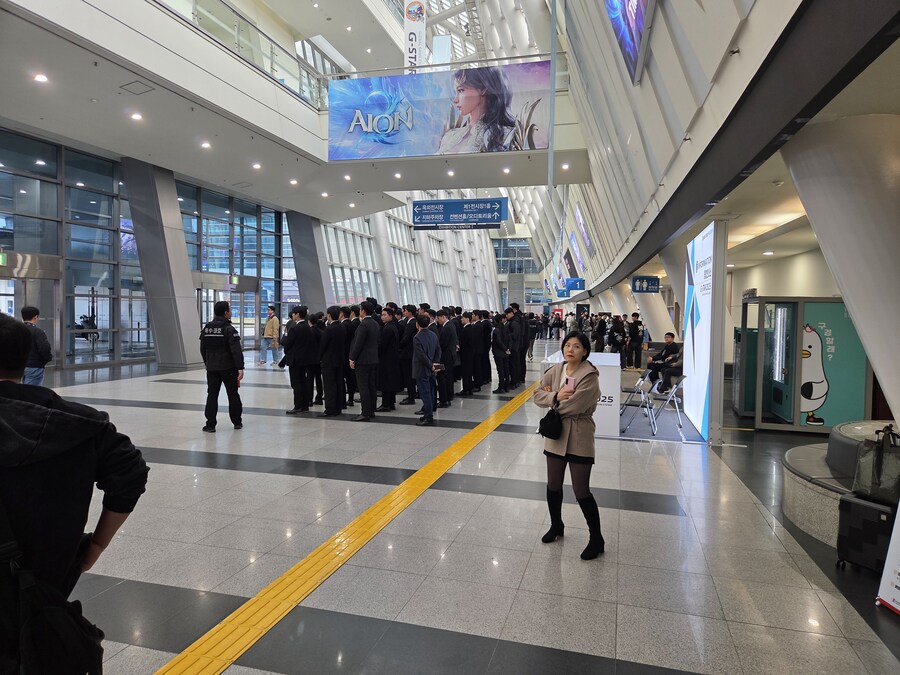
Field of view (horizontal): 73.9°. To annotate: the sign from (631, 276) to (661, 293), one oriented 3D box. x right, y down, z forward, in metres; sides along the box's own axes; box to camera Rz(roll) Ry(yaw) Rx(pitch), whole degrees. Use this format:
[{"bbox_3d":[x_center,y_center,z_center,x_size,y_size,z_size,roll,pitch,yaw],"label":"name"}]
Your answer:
[{"bbox_3d":[6.535,-1.760,19.921,0.855,0.550,0.100,2,2,16],"label":"sign"}]

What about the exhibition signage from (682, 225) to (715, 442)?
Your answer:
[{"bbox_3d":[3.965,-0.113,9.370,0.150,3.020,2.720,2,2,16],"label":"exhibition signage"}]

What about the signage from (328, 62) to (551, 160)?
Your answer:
[{"bbox_3d":[-0.452,-6.152,16.436,6.380,2.280,0.060,2,2,16],"label":"signage"}]

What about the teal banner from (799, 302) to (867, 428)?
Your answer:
[{"bbox_3d":[5.694,0.420,8.891,0.860,1.860,0.050,2,2,16],"label":"teal banner"}]

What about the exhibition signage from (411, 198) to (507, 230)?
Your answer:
[{"bbox_3d":[0.363,-4.266,20.851,3.420,1.040,0.150,2,2,16],"label":"exhibition signage"}]

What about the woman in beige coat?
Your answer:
[{"bbox_3d":[0.876,0.745,4.385,0.470,1.590,0.370,3,3,38],"label":"woman in beige coat"}]

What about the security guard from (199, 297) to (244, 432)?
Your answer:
[{"bbox_3d":[-3.228,0.394,8.492,0.560,1.810,0.360,1,2,2],"label":"security guard"}]

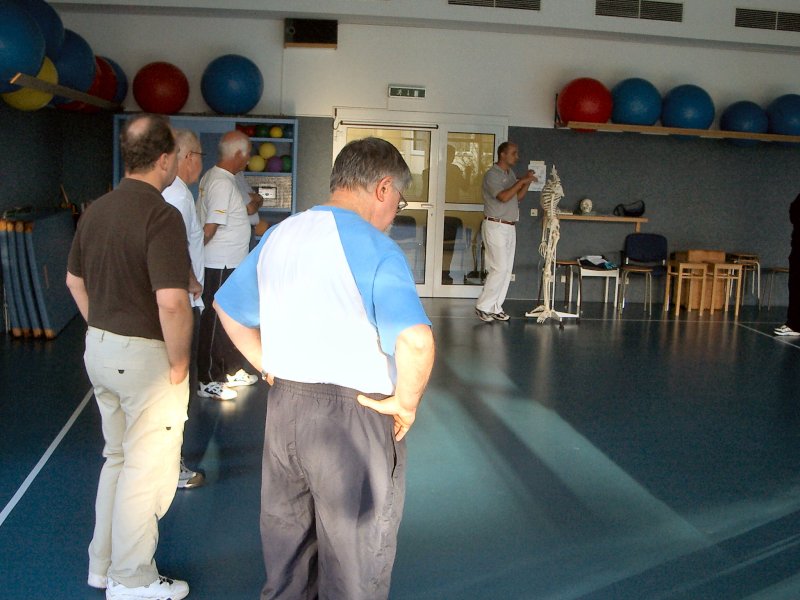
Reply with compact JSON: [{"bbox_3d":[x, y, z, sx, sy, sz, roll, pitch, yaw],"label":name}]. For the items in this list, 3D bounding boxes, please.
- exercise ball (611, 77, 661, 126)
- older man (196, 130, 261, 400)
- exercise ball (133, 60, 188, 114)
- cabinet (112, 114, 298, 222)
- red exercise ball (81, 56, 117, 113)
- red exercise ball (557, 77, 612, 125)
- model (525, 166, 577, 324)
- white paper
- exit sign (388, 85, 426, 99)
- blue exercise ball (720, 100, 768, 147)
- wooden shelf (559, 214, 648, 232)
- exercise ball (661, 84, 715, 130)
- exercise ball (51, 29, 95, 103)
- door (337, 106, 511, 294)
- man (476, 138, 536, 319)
[{"bbox_3d":[2.632,-2.175,10.590,0.570,0.570,0.570,2,10,0],"label":"exercise ball"},{"bbox_3d":[-1.117,-0.236,6.147,0.420,1.710,0.520,-1,9,-21],"label":"older man"},{"bbox_3d":[-2.494,-2.200,9.912,0.567,0.567,0.567,1,9,-9],"label":"exercise ball"},{"bbox_3d":[-2.078,-0.997,10.241,1.906,1.941,0.450,1,10,-8],"label":"cabinet"},{"bbox_3d":[-3.137,-2.165,9.497,0.585,0.585,0.585,1,9,-9],"label":"red exercise ball"},{"bbox_3d":[2.068,-2.173,10.587,0.599,0.599,0.599,2,8,0],"label":"red exercise ball"},{"bbox_3d":[1.572,-0.569,9.700,0.500,1.597,0.500,-3,11,-28],"label":"model"},{"bbox_3d":[1.583,-1.418,10.886,0.210,0.353,0.010,1,10,-8],"label":"white paper"},{"bbox_3d":[0.081,-2.306,10.501,0.414,0.138,0.070,1,10,-8],"label":"exit sign"},{"bbox_3d":[3.969,-2.024,10.933,0.528,0.528,0.528,2,8,0],"label":"blue exercise ball"},{"bbox_3d":[2.230,-0.876,10.926,1.194,0.190,0.300,1,10,-8],"label":"wooden shelf"},{"bbox_3d":[3.269,-2.127,10.775,0.600,0.600,0.600,2,8,0],"label":"exercise ball"},{"bbox_3d":[-2.854,-1.944,7.855,0.630,0.630,0.630,1,9,-9],"label":"exercise ball"},{"bbox_3d":[0.213,-1.061,10.742,1.958,2.102,0.100,1,10,-8],"label":"door"},{"bbox_3d":[1.068,-0.681,9.518,0.580,1.790,0.520,7,10,29],"label":"man"}]

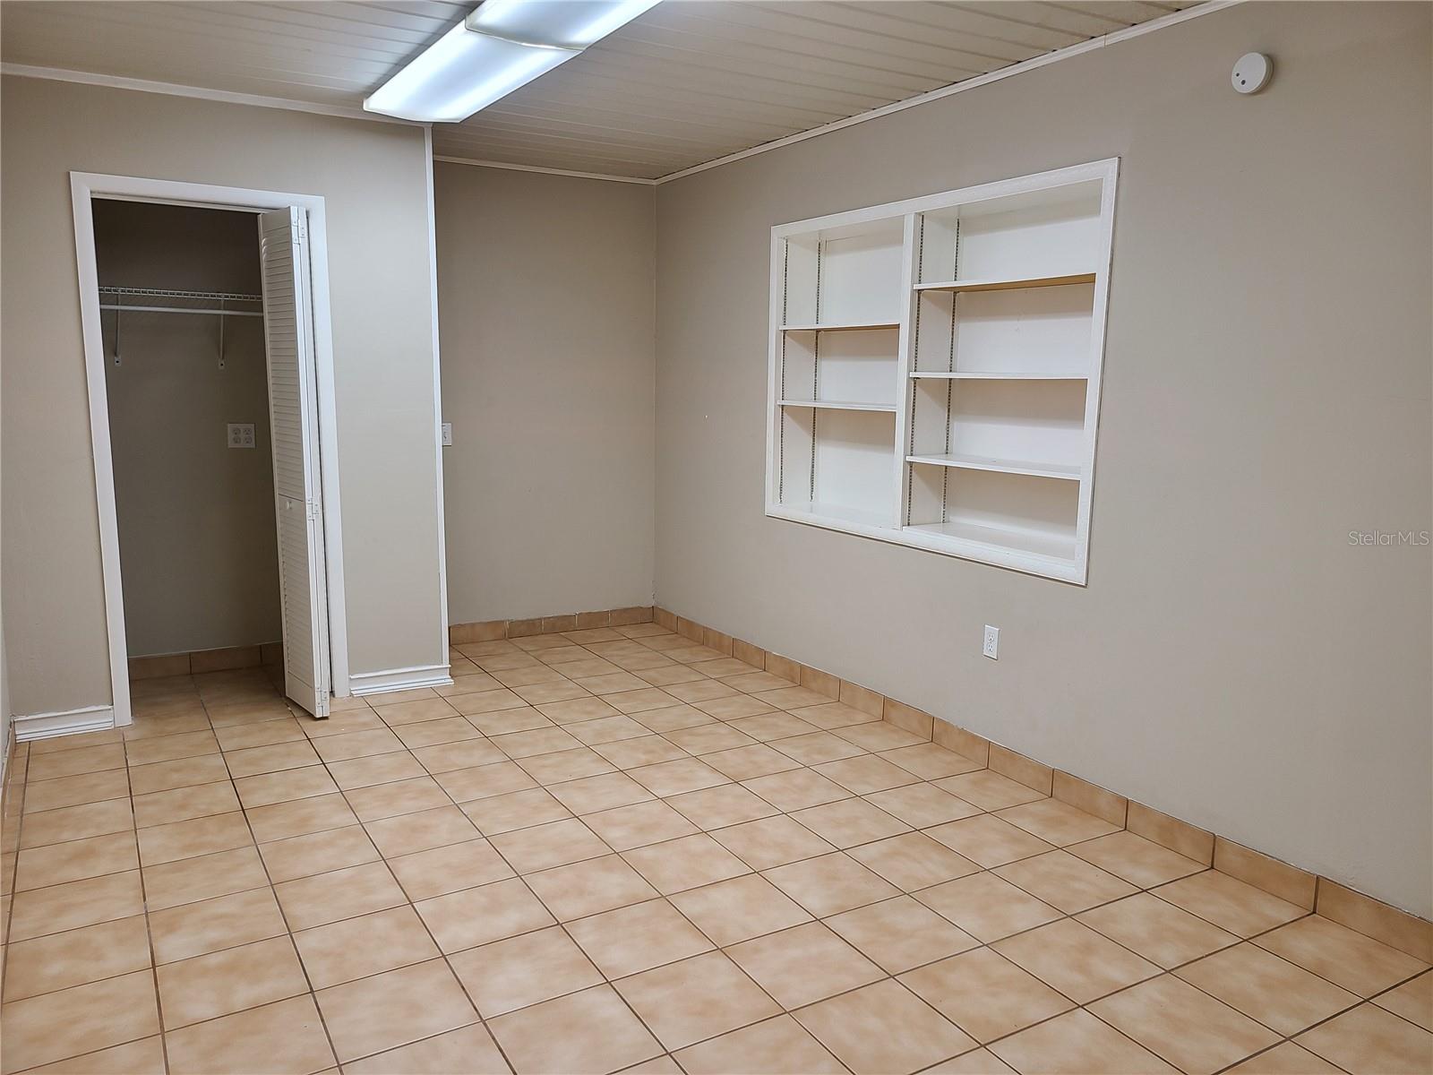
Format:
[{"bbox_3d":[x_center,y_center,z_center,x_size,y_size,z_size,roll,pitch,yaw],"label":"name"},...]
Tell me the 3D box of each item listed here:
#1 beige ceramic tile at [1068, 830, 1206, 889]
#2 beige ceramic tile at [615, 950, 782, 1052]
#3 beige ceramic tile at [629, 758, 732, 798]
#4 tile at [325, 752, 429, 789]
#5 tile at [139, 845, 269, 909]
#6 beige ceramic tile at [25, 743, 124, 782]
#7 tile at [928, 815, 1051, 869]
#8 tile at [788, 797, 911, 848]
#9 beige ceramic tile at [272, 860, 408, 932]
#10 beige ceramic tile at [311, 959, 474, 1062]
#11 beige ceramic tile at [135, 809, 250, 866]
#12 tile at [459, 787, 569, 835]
[{"bbox_3d":[1.268,0.978,3.261,0.290,0.010,0.302,-4,10,-30],"label":"beige ceramic tile"},{"bbox_3d":[-0.045,1.067,2.487,0.300,0.010,0.300,-5,10,-30],"label":"beige ceramic tile"},{"bbox_3d":[-0.135,0.860,3.839,0.298,0.010,0.298,-5,10,-30],"label":"beige ceramic tile"},{"bbox_3d":[-1.228,0.839,3.873,0.300,0.010,0.300,-5,10,-30],"label":"tile"},{"bbox_3d":[-1.451,0.969,3.060,0.300,0.010,0.300,-5,10,-30],"label":"tile"},{"bbox_3d":[-2.357,0.834,3.975,0.300,0.010,0.300,-4,10,-30],"label":"beige ceramic tile"},{"bbox_3d":[0.853,0.951,3.379,0.300,0.010,0.300,-4,10,-30],"label":"tile"},{"bbox_3d":[0.433,0.923,3.471,0.298,0.010,0.298,-5,10,-30],"label":"tile"},{"bbox_3d":[-1.041,0.995,2.984,0.300,0.010,0.300,-4,10,-30],"label":"beige ceramic tile"},{"bbox_3d":[-0.726,1.067,2.438,0.300,0.010,0.300,-5,10,-30],"label":"beige ceramic tile"},{"bbox_3d":[-1.619,0.935,3.350,0.300,0.010,0.300,-4,10,-30],"label":"beige ceramic tile"},{"bbox_3d":[-0.663,0.905,3.545,0.302,0.010,0.302,-4,10,-30],"label":"tile"}]

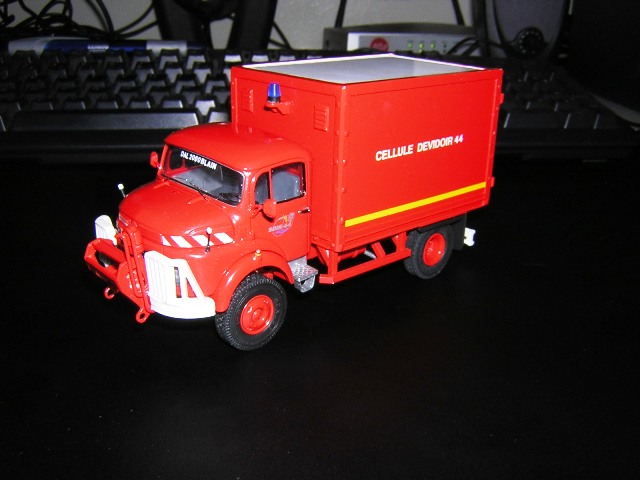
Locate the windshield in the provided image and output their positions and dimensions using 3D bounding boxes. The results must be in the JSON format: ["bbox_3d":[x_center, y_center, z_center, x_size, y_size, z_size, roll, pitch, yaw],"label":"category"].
[{"bbox_3d":[-0.036,-0.019,0.199,0.003,0.009,0.043,-4,19,-42],"label":"windshield"}]

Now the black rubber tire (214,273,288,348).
[{"bbox_3d":[-0.020,0.021,0.196,0.024,0.024,0.006,-16,27,-38],"label":"black rubber tire"}]

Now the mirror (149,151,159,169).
[{"bbox_3d":[-0.056,-0.027,0.224,0.002,0.005,0.004,-16,27,-38],"label":"mirror"}]

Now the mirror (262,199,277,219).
[{"bbox_3d":[-0.013,-0.009,0.178,0.002,0.005,0.004,-16,27,-38],"label":"mirror"}]

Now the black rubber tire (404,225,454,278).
[{"bbox_3d":[0.040,0.003,0.246,0.024,0.024,0.006,-16,27,-38],"label":"black rubber tire"}]

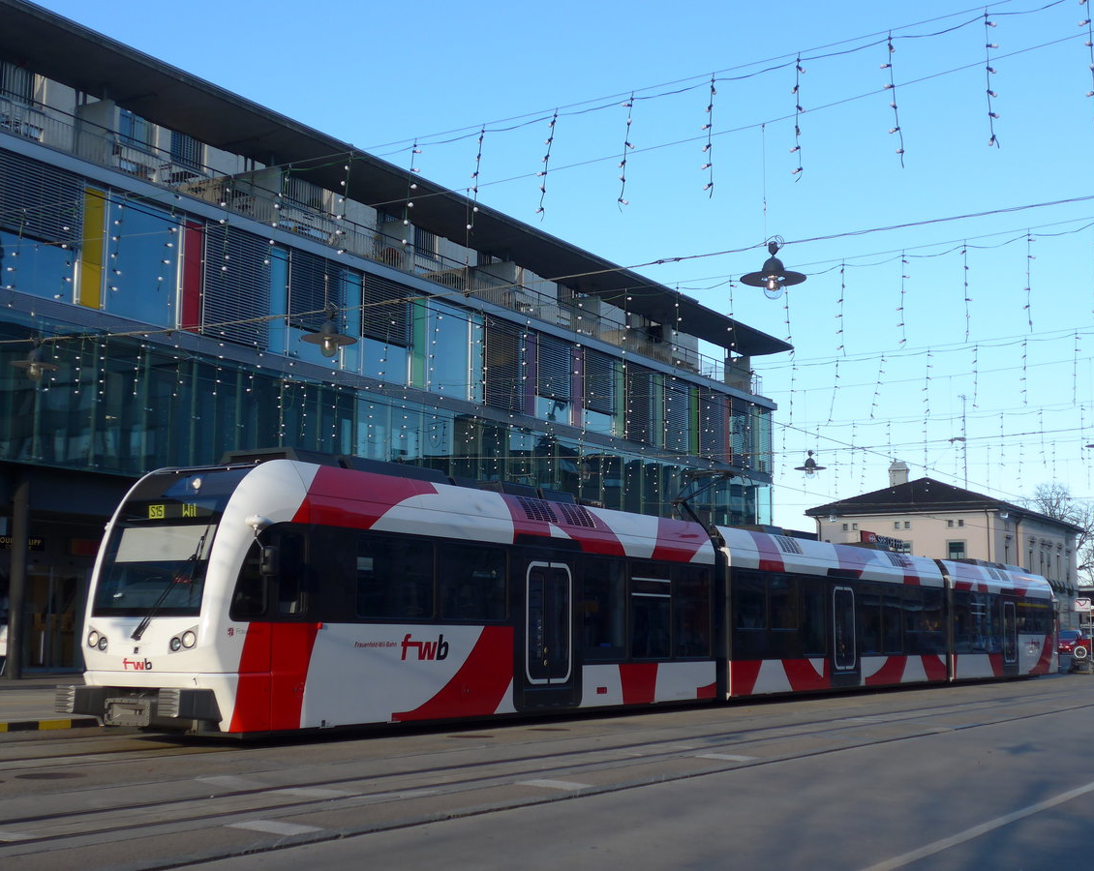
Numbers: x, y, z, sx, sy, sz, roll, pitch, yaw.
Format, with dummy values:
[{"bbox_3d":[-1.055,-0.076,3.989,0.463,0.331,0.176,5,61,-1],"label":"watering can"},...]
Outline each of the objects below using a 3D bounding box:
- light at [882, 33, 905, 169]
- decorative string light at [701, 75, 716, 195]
[{"bbox_3d":[3.710,-3.596,16.501,0.220,1.449,0.170,-4,-9,30],"label":"light"},{"bbox_3d":[1.838,-3.416,17.599,0.170,1.369,0.170,-4,-9,30],"label":"decorative string light"}]

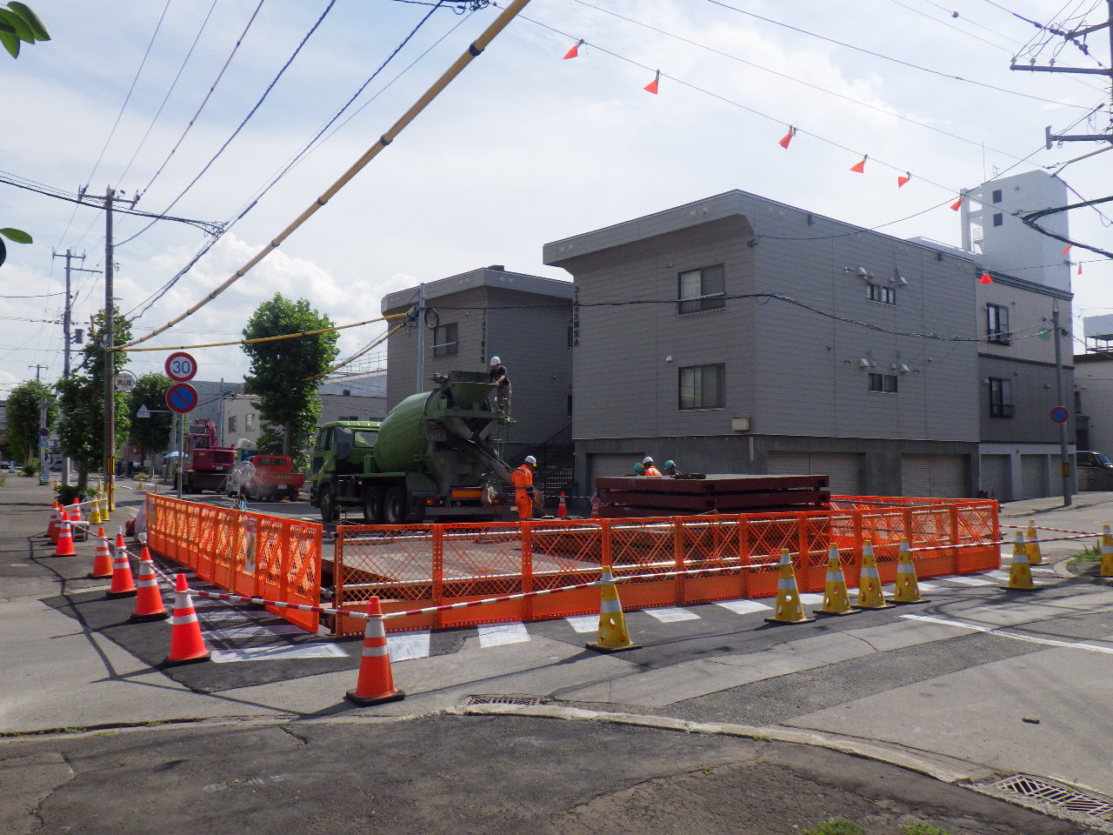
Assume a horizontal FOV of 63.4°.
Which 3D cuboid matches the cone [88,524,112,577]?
[{"bbox_3d":[-6.418,1.895,12.684,0.370,0.700,0.370,1,-3,-20],"label":"cone"}]

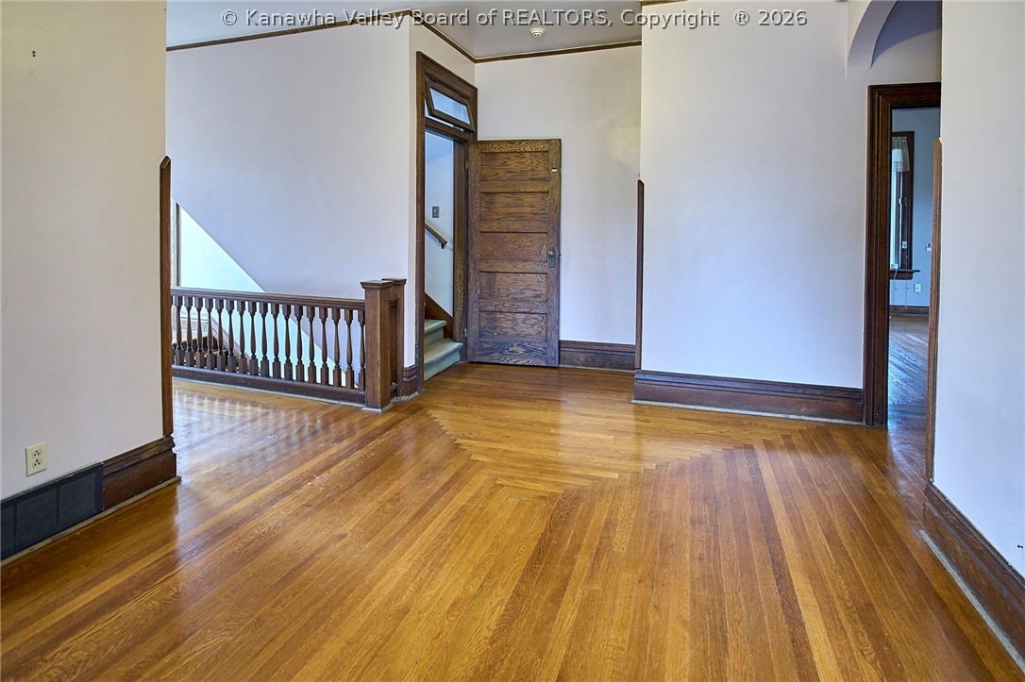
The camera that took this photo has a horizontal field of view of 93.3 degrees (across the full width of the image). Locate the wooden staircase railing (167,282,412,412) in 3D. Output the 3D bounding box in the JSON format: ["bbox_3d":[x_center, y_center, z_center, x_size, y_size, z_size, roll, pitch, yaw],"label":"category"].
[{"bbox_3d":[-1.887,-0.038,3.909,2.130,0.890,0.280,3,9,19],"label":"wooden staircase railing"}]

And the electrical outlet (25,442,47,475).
[{"bbox_3d":[-1.934,0.483,1.965,0.011,0.117,0.072,3,9,18],"label":"electrical outlet"}]

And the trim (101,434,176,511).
[{"bbox_3d":[-1.798,0.625,2.332,0.038,0.226,0.325,3,9,18],"label":"trim"}]

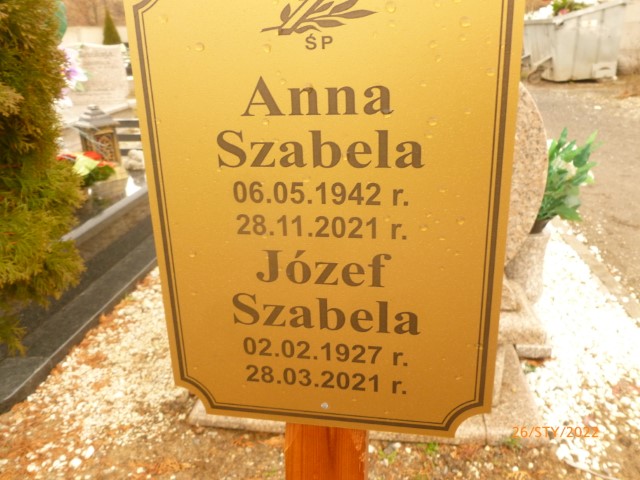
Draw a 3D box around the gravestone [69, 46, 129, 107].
[{"bbox_3d":[-2.606,-1.944,6.100,0.620,0.640,0.140,-4,22,-7],"label":"gravestone"}]

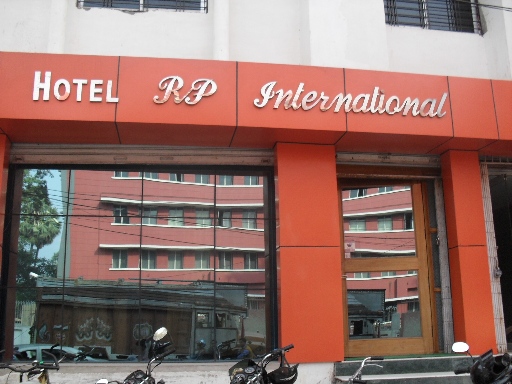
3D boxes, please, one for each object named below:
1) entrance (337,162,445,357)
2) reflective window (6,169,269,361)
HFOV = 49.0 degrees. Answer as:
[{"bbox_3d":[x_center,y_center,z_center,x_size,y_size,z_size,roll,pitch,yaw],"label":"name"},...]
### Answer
[{"bbox_3d":[1.609,0.764,6.623,1.306,2.250,0.250,1,-12,-10],"label":"entrance"},{"bbox_3d":[-1.191,0.767,6.110,2.763,2.031,0.120,1,-12,-10],"label":"reflective window"}]

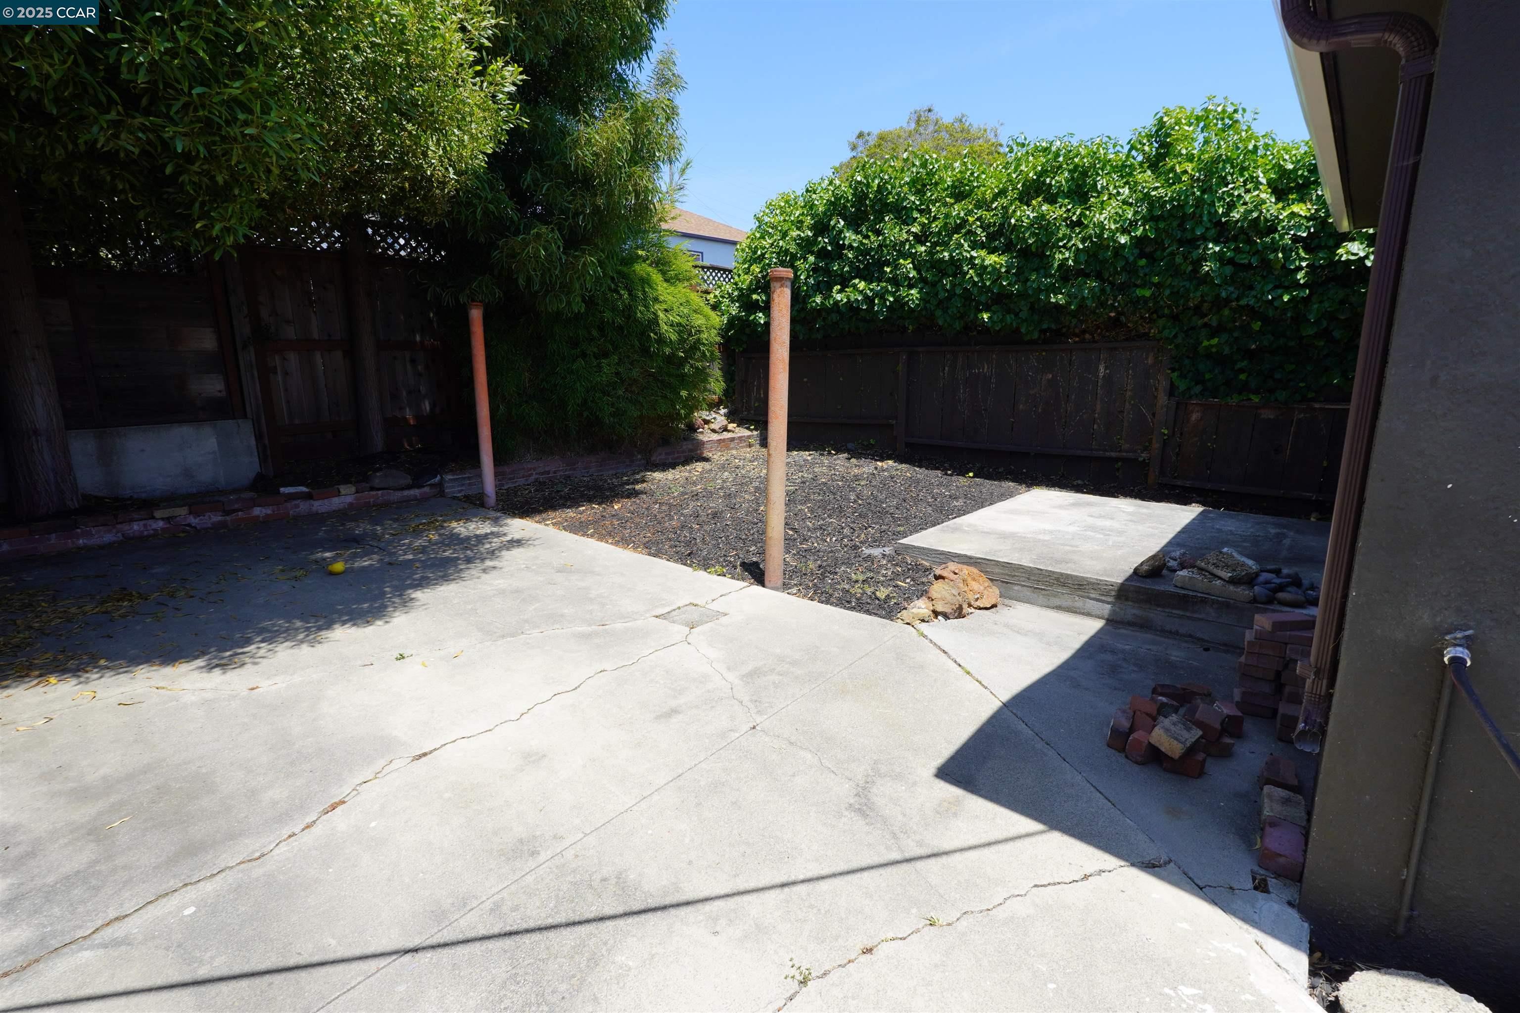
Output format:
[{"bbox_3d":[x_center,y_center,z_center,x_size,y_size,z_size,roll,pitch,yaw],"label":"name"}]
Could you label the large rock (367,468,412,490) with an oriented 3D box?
[{"bbox_3d":[-3.664,-0.270,6.680,0.260,0.190,0.370,9,15,41],"label":"large rock"}]

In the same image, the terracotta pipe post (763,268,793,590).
[{"bbox_3d":[0.112,-0.442,4.210,0.132,1.974,0.132,1,11,0],"label":"terracotta pipe post"}]

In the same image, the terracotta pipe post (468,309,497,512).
[{"bbox_3d":[-2.631,-0.931,6.414,0.132,1.932,0.132,10,15,41],"label":"terracotta pipe post"}]

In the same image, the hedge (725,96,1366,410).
[{"bbox_3d":[2.428,-2.684,8.226,7.500,2.650,1.100,9,15,40],"label":"hedge"}]

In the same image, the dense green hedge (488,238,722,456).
[{"bbox_3d":[-2.139,-2.150,9.041,1.750,2.647,2.850,9,15,41],"label":"dense green hedge"}]

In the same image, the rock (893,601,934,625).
[{"bbox_3d":[0.904,0.632,3.970,0.230,0.120,0.170,9,15,41],"label":"rock"}]

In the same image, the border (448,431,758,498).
[{"bbox_3d":[-1.734,-0.620,8.641,0.240,0.260,4.700,9,15,41],"label":"border"}]

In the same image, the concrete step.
[{"bbox_3d":[2.786,0.317,5.154,2.360,0.255,2.780,9,15,41],"label":"concrete step"}]

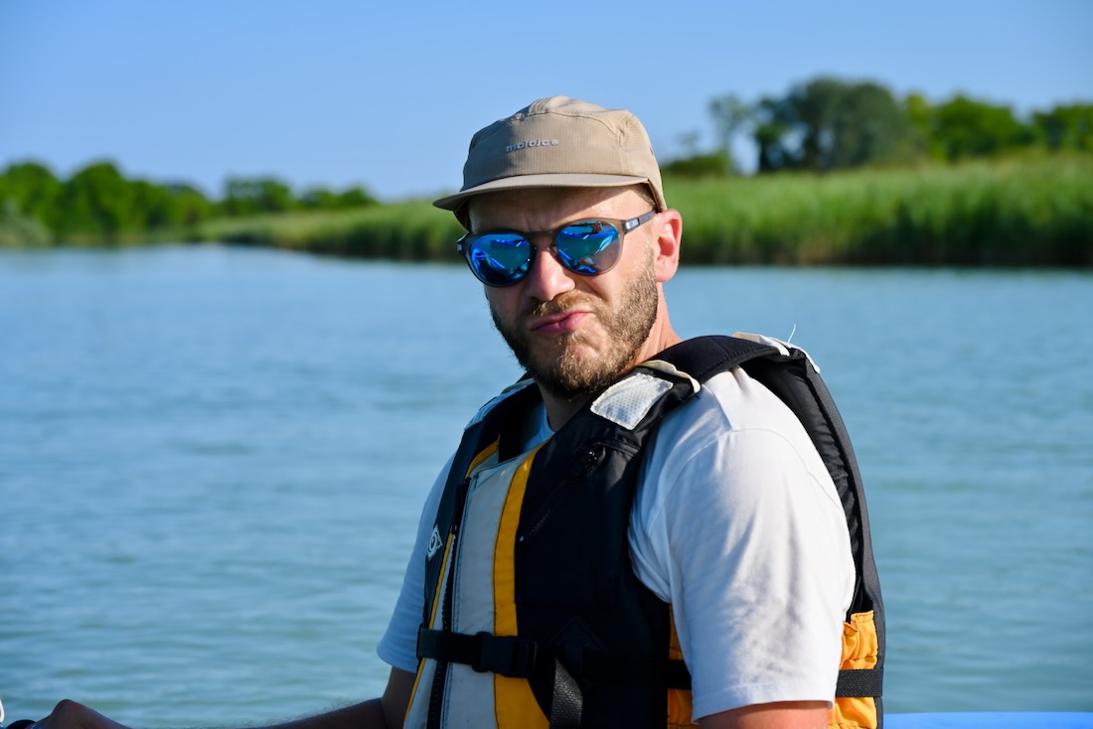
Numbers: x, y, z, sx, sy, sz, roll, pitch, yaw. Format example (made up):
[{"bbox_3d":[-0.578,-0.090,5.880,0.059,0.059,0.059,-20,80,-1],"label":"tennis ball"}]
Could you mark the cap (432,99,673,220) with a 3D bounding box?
[{"bbox_3d":[-0.001,-0.166,2.140,0.170,0.116,0.265,-7,-1,17],"label":"cap"}]

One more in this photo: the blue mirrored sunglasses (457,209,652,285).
[{"bbox_3d":[0.017,-0.101,2.129,0.145,0.050,0.147,-6,6,17],"label":"blue mirrored sunglasses"}]

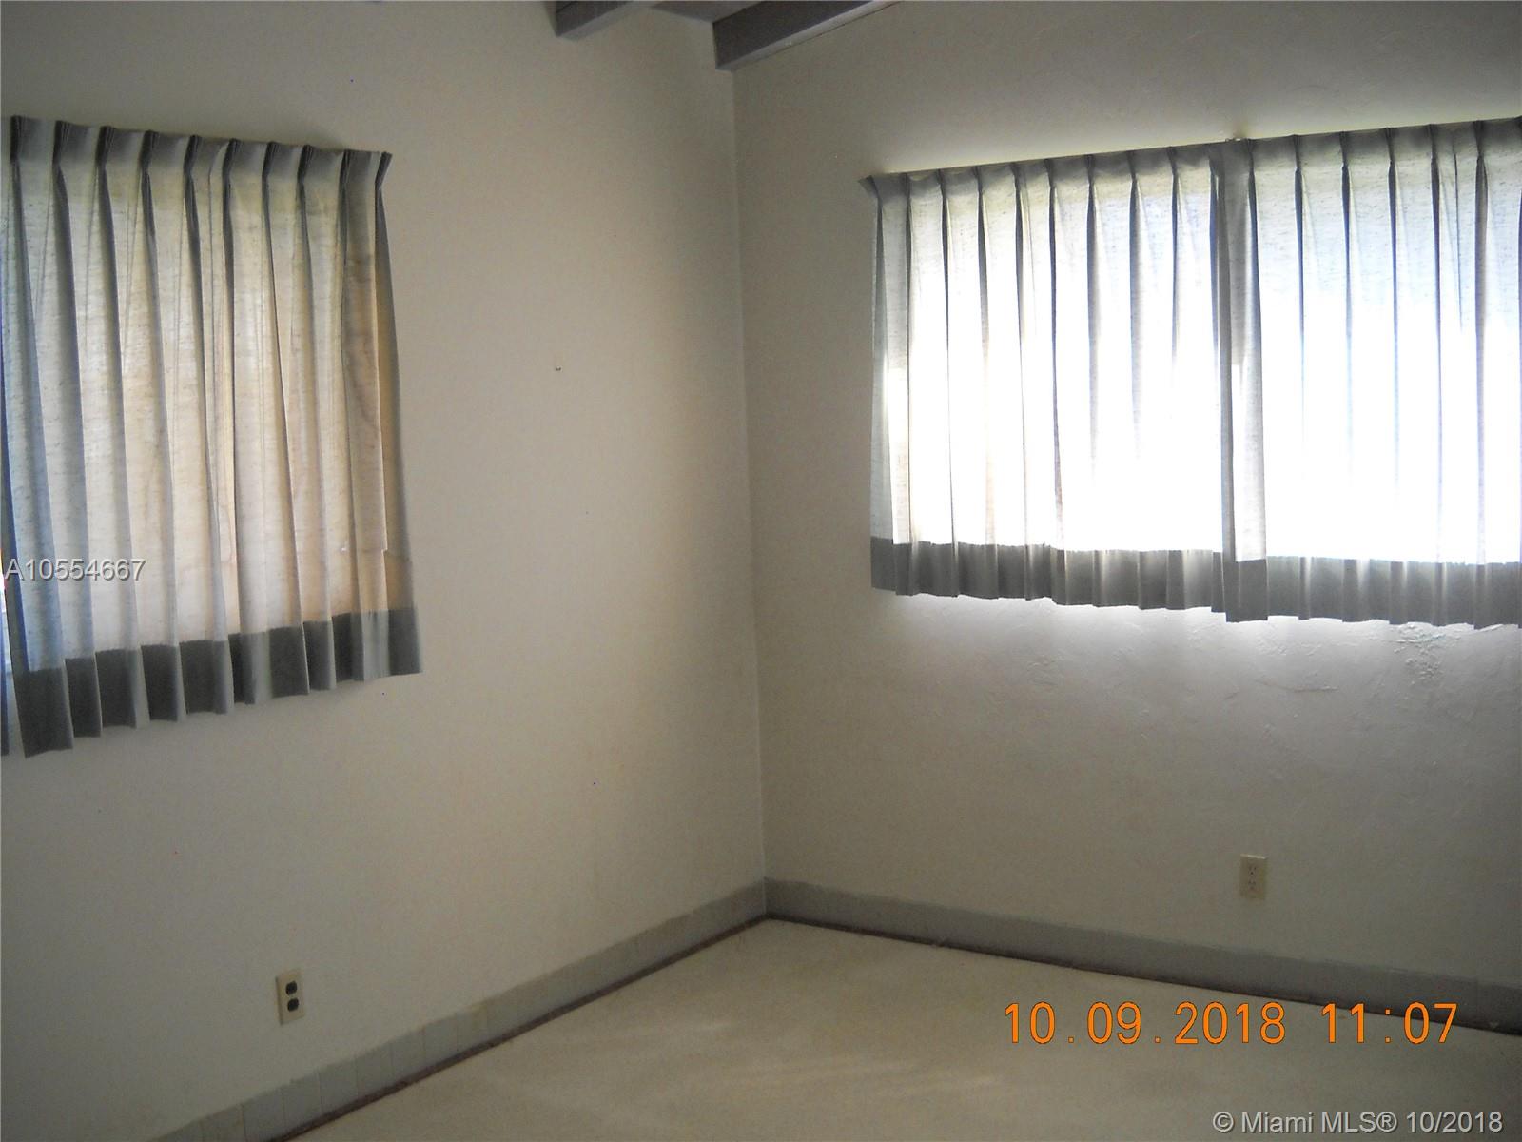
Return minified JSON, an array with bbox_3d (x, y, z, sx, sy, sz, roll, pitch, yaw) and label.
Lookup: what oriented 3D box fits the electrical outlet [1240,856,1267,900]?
[{"bbox_3d":[1.258,0.783,4.270,0.070,0.114,0.010,1,6,35],"label":"electrical outlet"}]

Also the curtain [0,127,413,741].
[{"bbox_3d":[-1.133,-0.294,3.489,0.110,1.190,1.030,1,6,35],"label":"curtain"}]

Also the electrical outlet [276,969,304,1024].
[{"bbox_3d":[-1.044,0.946,3.712,0.010,0.114,0.070,1,6,35],"label":"electrical outlet"}]

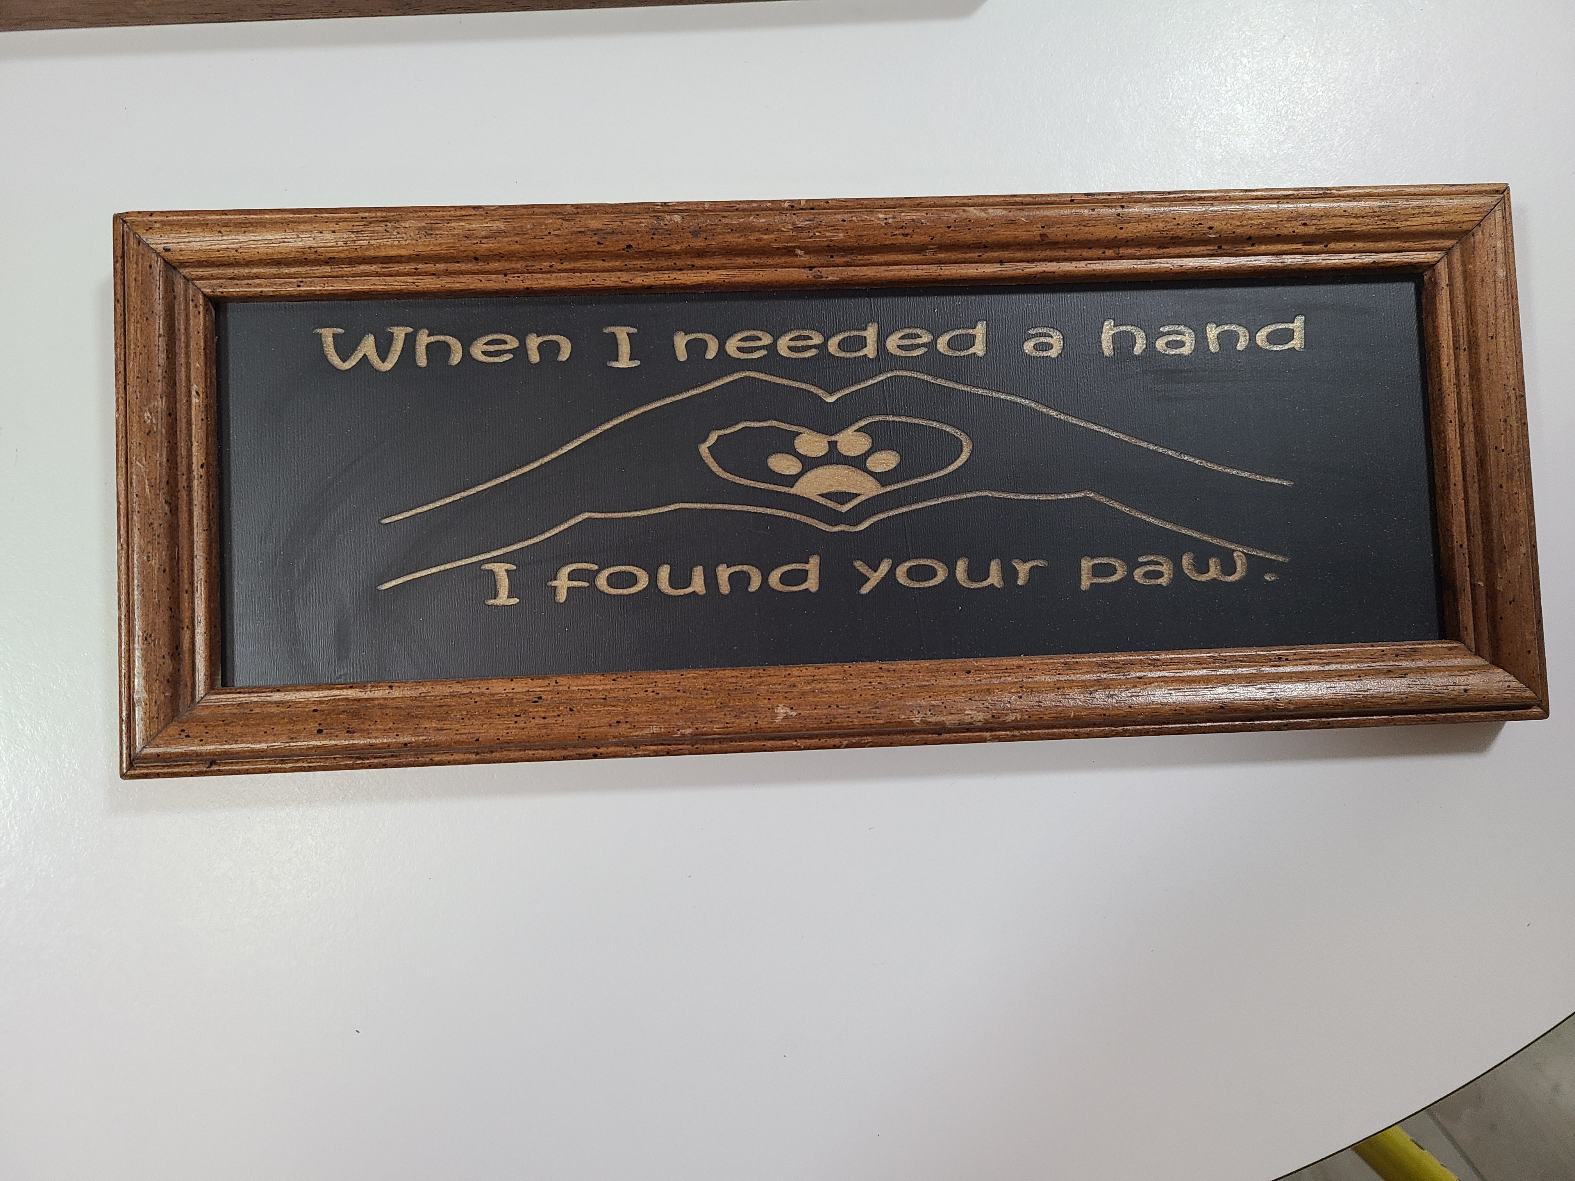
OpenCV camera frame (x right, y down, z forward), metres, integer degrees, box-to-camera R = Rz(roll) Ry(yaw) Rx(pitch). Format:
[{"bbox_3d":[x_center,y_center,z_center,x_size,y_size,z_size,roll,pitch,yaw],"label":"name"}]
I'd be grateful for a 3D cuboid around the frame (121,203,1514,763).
[{"bbox_3d":[0.017,-0.038,0.385,0.455,0.022,0.177,-2,87,-3],"label":"frame"}]

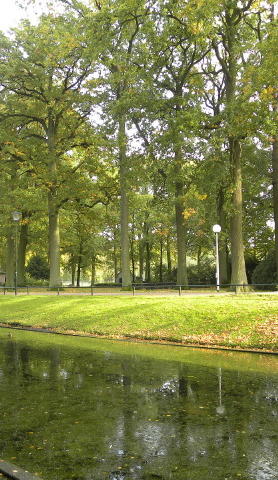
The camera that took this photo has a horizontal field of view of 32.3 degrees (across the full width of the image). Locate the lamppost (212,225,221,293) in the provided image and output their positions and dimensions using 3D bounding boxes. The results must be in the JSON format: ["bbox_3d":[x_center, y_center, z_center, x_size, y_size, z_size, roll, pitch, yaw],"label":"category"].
[{"bbox_3d":[4.460,1.040,27.500,0.450,3.870,0.450,0,-6,0],"label":"lamppost"}]

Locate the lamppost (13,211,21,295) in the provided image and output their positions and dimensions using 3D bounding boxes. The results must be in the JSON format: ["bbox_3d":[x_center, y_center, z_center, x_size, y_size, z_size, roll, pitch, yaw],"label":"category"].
[{"bbox_3d":[-6.850,0.730,27.100,0.460,4.730,0.460,0,-6,0],"label":"lamppost"}]

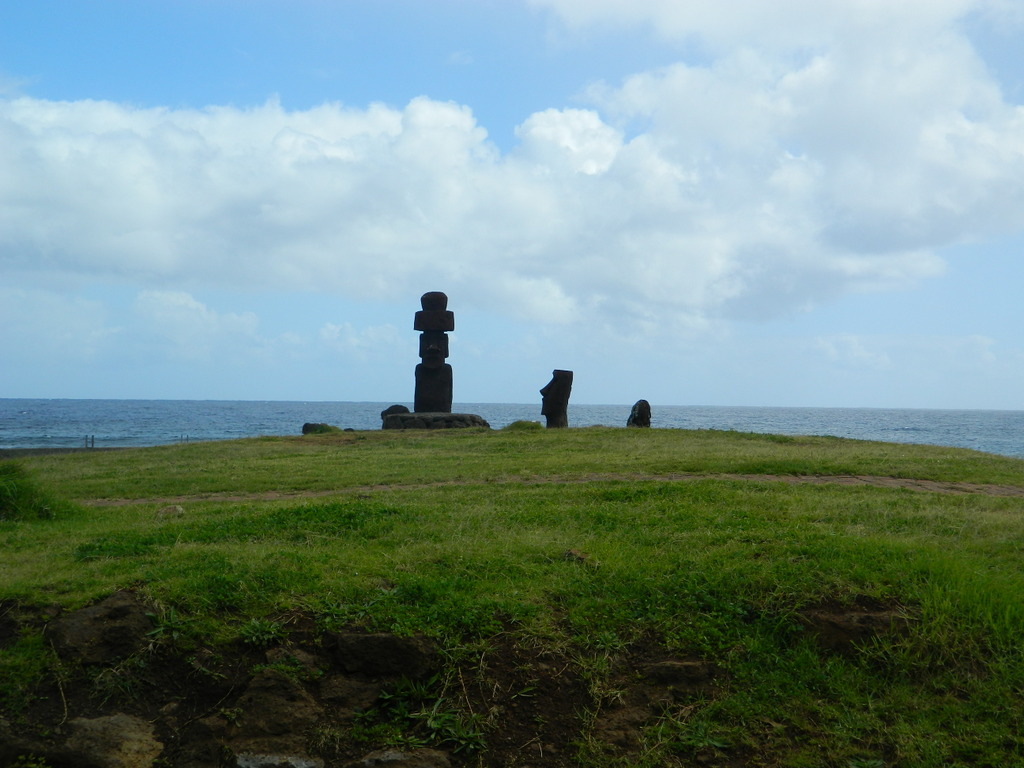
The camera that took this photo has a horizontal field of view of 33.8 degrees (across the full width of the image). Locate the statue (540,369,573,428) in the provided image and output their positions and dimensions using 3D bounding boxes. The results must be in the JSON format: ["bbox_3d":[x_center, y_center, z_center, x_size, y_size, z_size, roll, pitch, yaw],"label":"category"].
[{"bbox_3d":[1.583,0.534,60.000,1.140,2.120,0.900,1,-1,-6],"label":"statue"}]

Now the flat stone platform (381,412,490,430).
[{"bbox_3d":[-2.704,1.352,60.000,3.800,0.650,3.000,1,-1,1],"label":"flat stone platform"}]

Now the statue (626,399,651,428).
[{"bbox_3d":[4.519,1.067,60.000,0.850,1.080,0.800,0,-1,27],"label":"statue"}]

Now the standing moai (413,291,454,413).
[{"bbox_3d":[-2.775,-1.139,60.000,1.420,4.300,1.300,1,-1,1],"label":"standing moai"}]

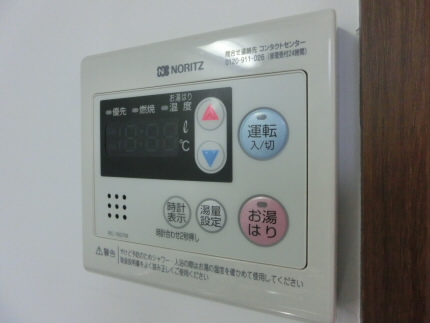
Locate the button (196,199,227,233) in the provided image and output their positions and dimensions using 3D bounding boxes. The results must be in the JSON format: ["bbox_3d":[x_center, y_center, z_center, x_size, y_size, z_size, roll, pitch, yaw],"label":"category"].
[{"bbox_3d":[-0.002,0.024,0.132,0.015,0.015,0.003,0,1,25],"label":"button"}]

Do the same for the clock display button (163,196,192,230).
[{"bbox_3d":[-0.018,0.024,0.139,0.015,0.015,0.003,0,1,25],"label":"clock display button"}]

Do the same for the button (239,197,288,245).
[{"bbox_3d":[0.020,0.024,0.122,0.021,0.021,0.003,0,1,25],"label":"button"}]

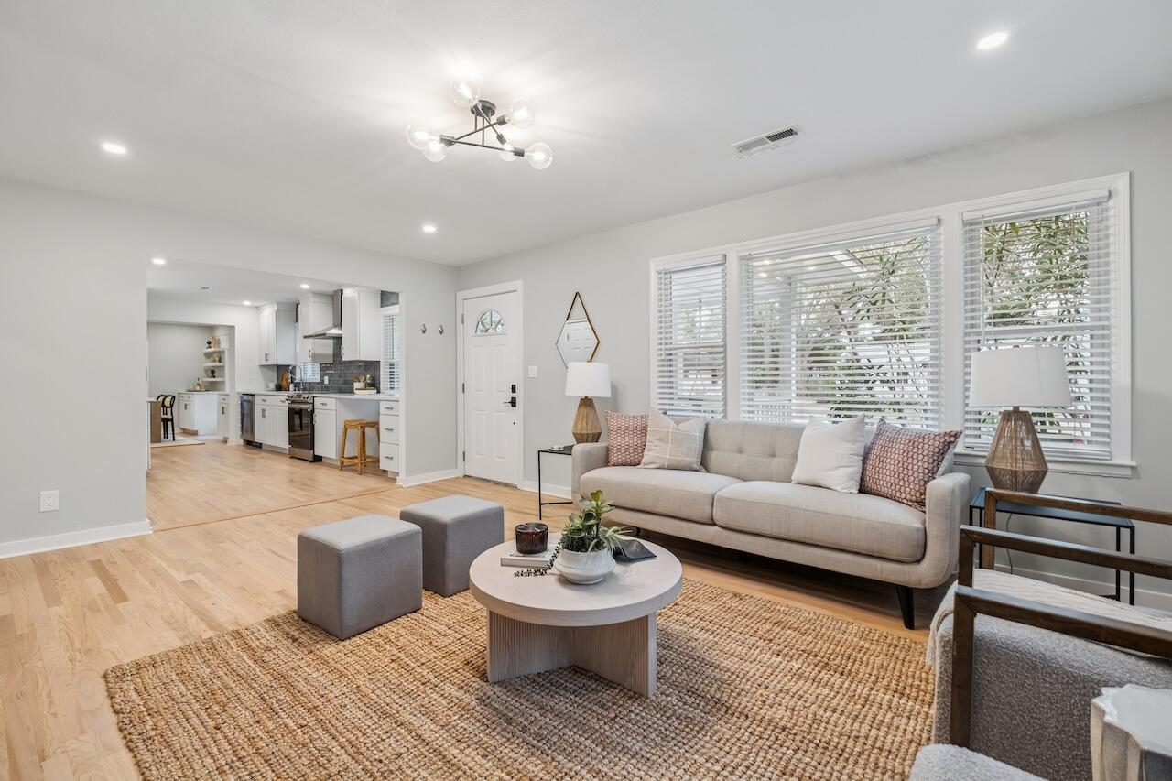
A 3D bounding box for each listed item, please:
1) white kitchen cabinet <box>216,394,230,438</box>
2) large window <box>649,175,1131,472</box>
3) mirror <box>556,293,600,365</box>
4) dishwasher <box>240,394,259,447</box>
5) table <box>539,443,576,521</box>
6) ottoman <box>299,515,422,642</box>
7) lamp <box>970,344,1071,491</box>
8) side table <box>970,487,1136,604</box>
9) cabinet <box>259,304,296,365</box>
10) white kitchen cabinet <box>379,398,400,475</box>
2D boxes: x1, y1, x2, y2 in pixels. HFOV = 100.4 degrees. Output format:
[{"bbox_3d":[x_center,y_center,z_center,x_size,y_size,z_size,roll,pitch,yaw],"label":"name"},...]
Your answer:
[{"bbox_3d":[-6.492,0.453,9.243,0.800,0.800,0.600,1,1,39],"label":"white kitchen cabinet"},{"bbox_3d":[1.607,-0.344,3.237,2.700,1.455,0.110,1,1,39],"label":"large window"},{"bbox_3d":[-0.081,-0.560,4.546,0.527,0.705,0.030,1,1,39],"label":"mirror"},{"bbox_3d":[-5.584,0.505,8.549,0.630,0.850,0.600,1,1,39],"label":"dishwasher"},{"bbox_3d":[-0.032,0.750,3.881,0.490,0.550,0.490,1,1,39],"label":"table"},{"bbox_3d":[-1.051,0.842,2.292,0.390,0.390,0.385,1,1,39],"label":"ottoman"},{"bbox_3d":[2.008,0.154,2.263,0.350,0.695,0.350,1,1,39],"label":"lamp"},{"bbox_3d":[2.018,0.776,2.146,0.482,0.550,0.490,1,1,43],"label":"side table"},{"bbox_3d":[-5.428,-0.951,8.584,0.860,1.040,0.330,1,1,39],"label":"cabinet"},{"bbox_3d":[-2.005,0.544,5.656,0.405,0.865,0.610,1,1,39],"label":"white kitchen cabinet"}]

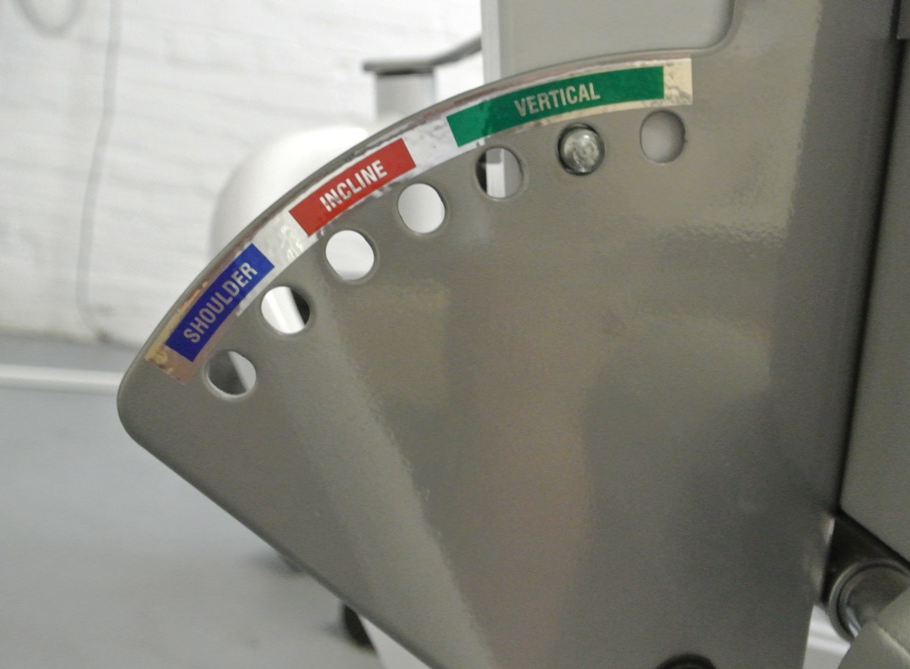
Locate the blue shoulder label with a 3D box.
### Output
[{"bbox_3d":[-0.076,-0.010,0.528,0.012,0.043,0.001,41,4,-12],"label":"blue shoulder label"}]

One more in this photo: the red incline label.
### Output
[{"bbox_3d":[-0.033,-0.047,0.526,0.043,0.012,0.001,-33,12,0],"label":"red incline label"}]

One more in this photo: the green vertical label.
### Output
[{"bbox_3d":[0.033,-0.075,0.528,0.072,0.013,0.001,-14,12,-4],"label":"green vertical label"}]

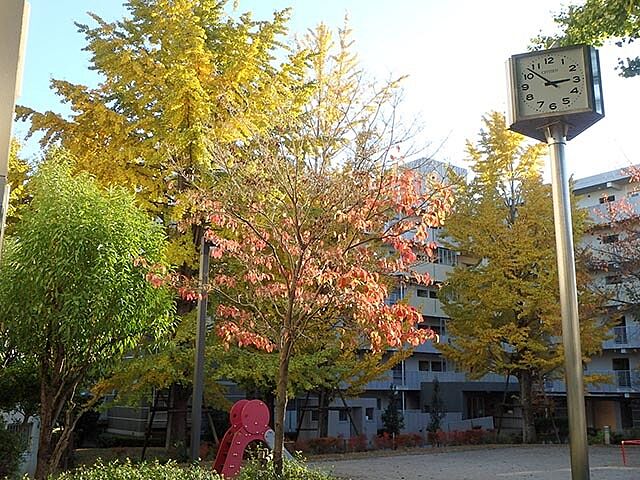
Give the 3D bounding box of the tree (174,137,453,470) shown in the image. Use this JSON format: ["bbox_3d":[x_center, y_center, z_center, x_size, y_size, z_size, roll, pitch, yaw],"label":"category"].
[{"bbox_3d":[-0.129,0.897,10.237,4.320,5.330,3.810,0,-12,0],"label":"tree"}]

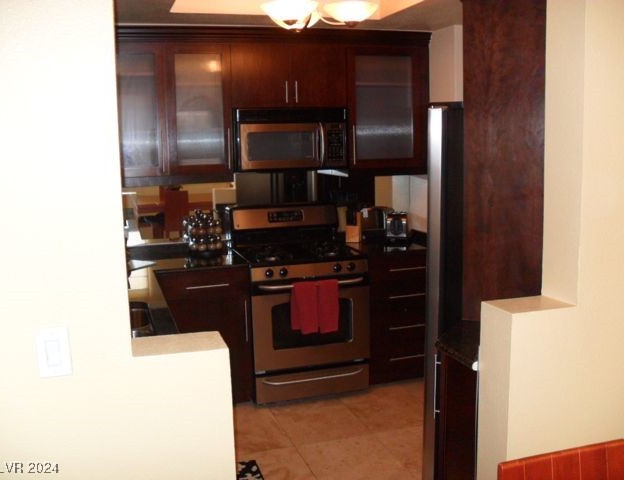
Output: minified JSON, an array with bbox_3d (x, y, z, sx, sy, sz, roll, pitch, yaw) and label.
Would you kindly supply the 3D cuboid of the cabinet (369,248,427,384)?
[{"bbox_3d":[0.529,0.475,4.512,0.518,0.905,0.640,-4,10,-17],"label":"cabinet"}]

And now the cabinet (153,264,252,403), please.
[{"bbox_3d":[-0.726,0.565,4.121,0.557,0.905,0.640,-4,10,-17],"label":"cabinet"}]

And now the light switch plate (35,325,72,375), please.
[{"bbox_3d":[-0.596,0.261,1.499,0.068,0.116,0.008,-4,10,-17],"label":"light switch plate"}]

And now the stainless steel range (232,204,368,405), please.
[{"bbox_3d":[-0.088,0.383,4.301,0.765,1.180,0.675,-4,10,-17],"label":"stainless steel range"}]

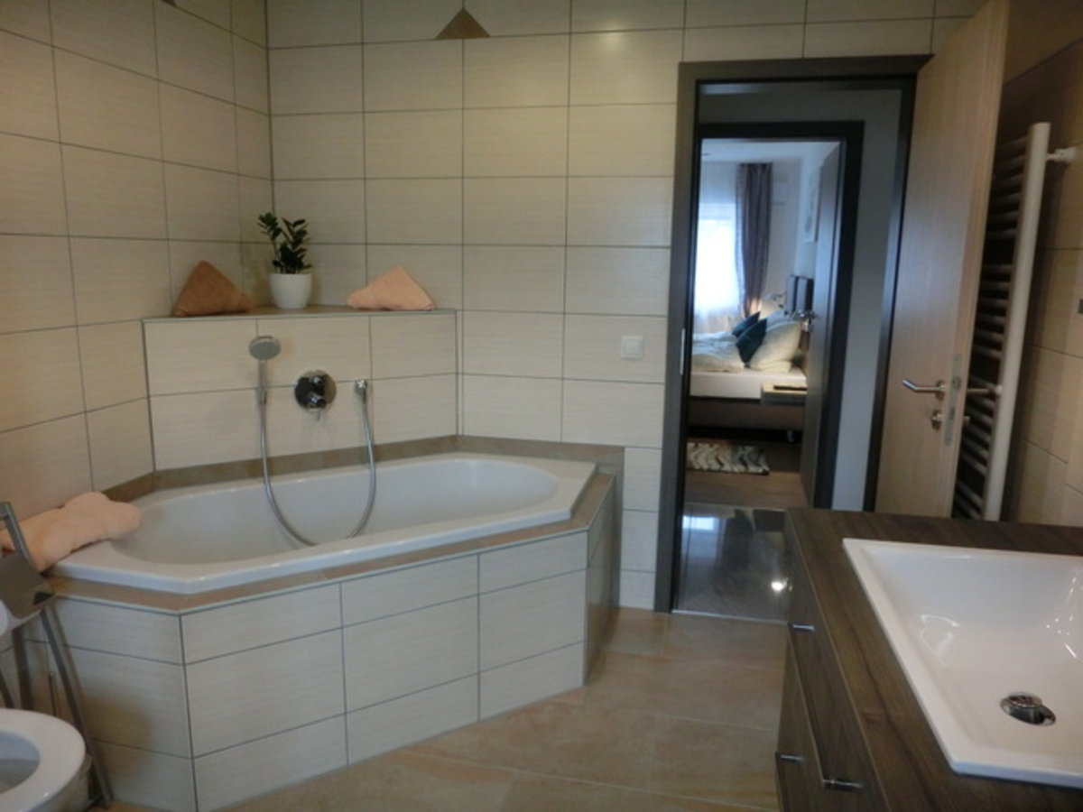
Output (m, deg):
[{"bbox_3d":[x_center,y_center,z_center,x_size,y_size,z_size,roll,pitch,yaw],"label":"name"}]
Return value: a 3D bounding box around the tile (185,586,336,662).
[{"bbox_3d":[-0.688,0.535,1.867,0.385,0.126,0.014,-6,13,-31],"label":"tile"}]

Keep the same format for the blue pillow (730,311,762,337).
[{"bbox_3d":[1.886,-0.698,6.951,0.140,0.380,0.390,20,14,3],"label":"blue pillow"}]

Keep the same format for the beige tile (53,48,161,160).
[{"bbox_3d":[-1.264,-0.873,2.207,0.014,0.250,0.403,3,11,13],"label":"beige tile"}]

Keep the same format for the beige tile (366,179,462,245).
[{"bbox_3d":[-0.491,-0.750,2.919,0.400,0.250,0.015,3,11,11],"label":"beige tile"}]

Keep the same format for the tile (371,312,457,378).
[{"bbox_3d":[-0.495,-0.234,2.921,0.353,0.242,0.012,-6,13,-31],"label":"tile"}]

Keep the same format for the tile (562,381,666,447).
[{"bbox_3d":[0.276,0.031,2.928,0.402,0.249,0.012,4,12,13],"label":"tile"}]

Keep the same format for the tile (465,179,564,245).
[{"bbox_3d":[-0.104,-0.733,2.868,0.402,0.249,0.012,4,12,13],"label":"tile"}]

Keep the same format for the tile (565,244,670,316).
[{"bbox_3d":[0.282,-0.462,2.808,0.390,0.250,0.015,3,11,11],"label":"tile"}]

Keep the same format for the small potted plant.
[{"bbox_3d":[-0.987,-0.564,2.896,0.205,0.375,0.190,-3,12,-18],"label":"small potted plant"}]

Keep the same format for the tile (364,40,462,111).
[{"bbox_3d":[-0.488,-1.251,2.857,0.402,0.249,0.012,4,12,13],"label":"tile"}]

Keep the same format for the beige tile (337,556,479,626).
[{"bbox_3d":[-0.356,0.506,2.086,0.402,0.124,0.012,-6,13,-31],"label":"beige tile"}]

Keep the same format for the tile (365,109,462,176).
[{"bbox_3d":[-0.487,-0.996,2.874,0.400,0.250,0.015,3,11,11],"label":"tile"}]

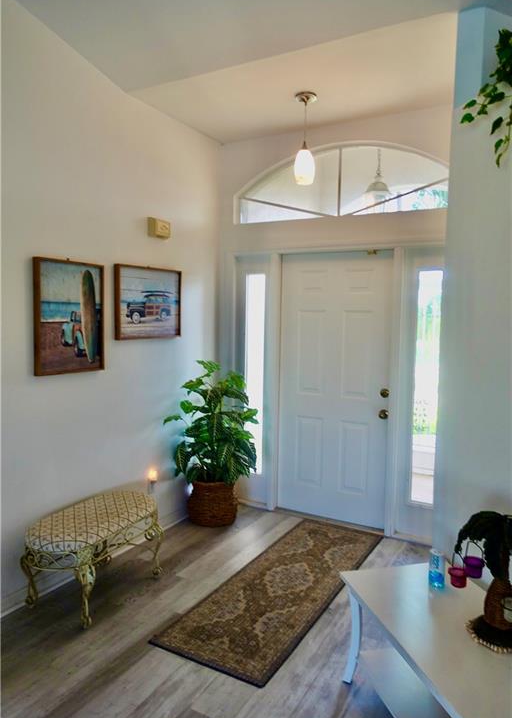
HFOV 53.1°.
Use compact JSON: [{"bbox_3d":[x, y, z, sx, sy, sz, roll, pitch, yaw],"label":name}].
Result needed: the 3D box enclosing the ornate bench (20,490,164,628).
[{"bbox_3d":[-0.898,1.105,2.935,0.458,0.466,0.688,3,5,29],"label":"ornate bench"}]

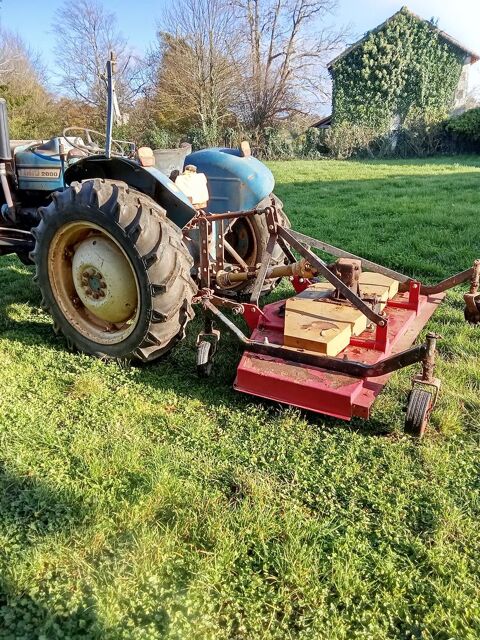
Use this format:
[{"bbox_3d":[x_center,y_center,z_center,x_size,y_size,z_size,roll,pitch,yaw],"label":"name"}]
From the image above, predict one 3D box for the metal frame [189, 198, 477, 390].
[{"bbox_3d":[0.686,-0.357,3.340,1.510,0.810,1.620,12,25,29],"label":"metal frame"}]

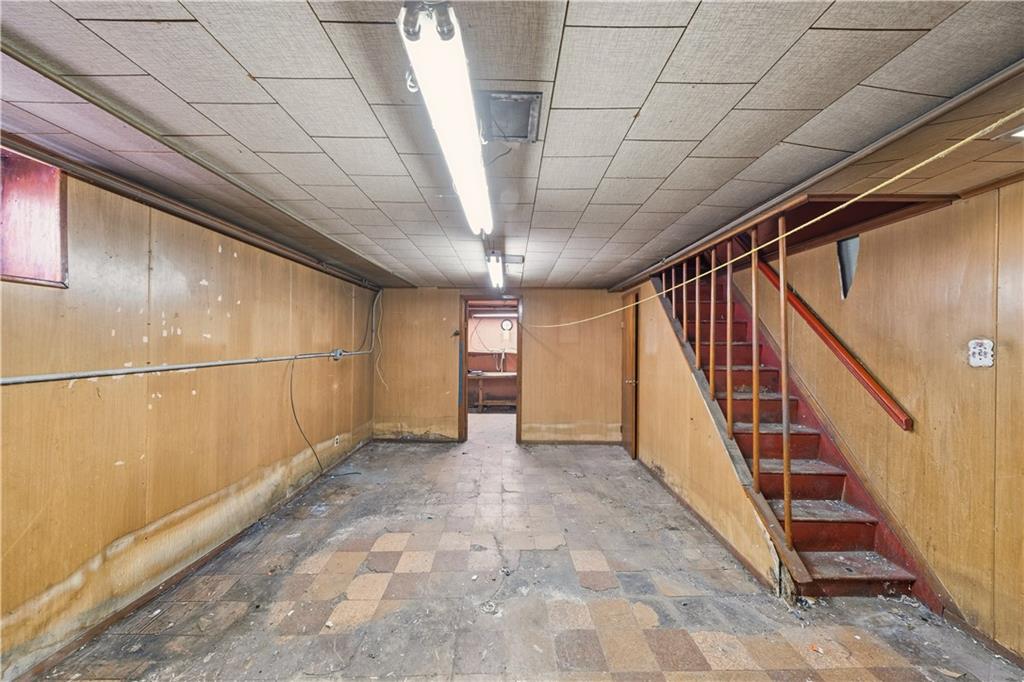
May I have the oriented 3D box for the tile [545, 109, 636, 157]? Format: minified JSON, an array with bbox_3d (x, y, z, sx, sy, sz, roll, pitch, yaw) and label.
[{"bbox_3d":[0.286,-0.803,1.316,0.304,0.020,0.300,1,-1,0],"label":"tile"}]

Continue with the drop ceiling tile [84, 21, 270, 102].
[{"bbox_3d":[-0.947,-0.820,1.013,0.304,0.020,0.300,1,-1,0],"label":"drop ceiling tile"}]

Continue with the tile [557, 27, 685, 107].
[{"bbox_3d":[0.285,-0.797,1.005,0.307,0.020,0.297,1,-1,0],"label":"tile"}]

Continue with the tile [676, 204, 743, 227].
[{"bbox_3d":[1.220,-0.774,2.098,0.304,0.020,0.306,4,-1,0],"label":"tile"}]

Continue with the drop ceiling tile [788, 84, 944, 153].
[{"bbox_3d":[1.216,-0.774,1.197,0.304,0.020,0.297,9,-1,0],"label":"drop ceiling tile"}]

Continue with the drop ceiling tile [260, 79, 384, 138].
[{"bbox_3d":[-0.631,-0.802,1.184,0.305,0.020,0.302,1,-1,0],"label":"drop ceiling tile"}]

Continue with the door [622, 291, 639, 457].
[{"bbox_3d":[1.505,0.435,4.430,0.050,2.020,0.640,0,0,5],"label":"door"}]

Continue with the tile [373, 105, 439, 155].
[{"bbox_3d":[-0.328,-0.802,1.303,0.307,0.020,0.297,1,-1,0],"label":"tile"}]

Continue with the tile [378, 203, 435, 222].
[{"bbox_3d":[-0.640,-0.802,2.100,0.304,0.020,0.297,1,-1,0],"label":"tile"}]

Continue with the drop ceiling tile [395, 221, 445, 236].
[{"bbox_3d":[-0.638,-0.798,2.395,0.298,0.020,0.300,1,-1,0],"label":"drop ceiling tile"}]

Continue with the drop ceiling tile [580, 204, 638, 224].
[{"bbox_3d":[0.586,-0.773,2.066,0.305,0.020,0.302,1,-1,0],"label":"drop ceiling tile"}]

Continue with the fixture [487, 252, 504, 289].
[{"bbox_3d":[-0.155,-0.707,3.553,0.130,0.110,1.240,1,-1,0],"label":"fixture"}]

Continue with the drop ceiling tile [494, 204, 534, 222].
[{"bbox_3d":[-0.025,-0.796,2.106,0.307,0.020,0.300,1,-1,0],"label":"drop ceiling tile"}]

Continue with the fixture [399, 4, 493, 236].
[{"bbox_3d":[-0.160,-0.664,1.281,0.125,0.131,1.221,1,-1,0],"label":"fixture"}]

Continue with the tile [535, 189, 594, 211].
[{"bbox_3d":[0.281,-0.780,1.889,0.305,0.020,0.302,1,-1,0],"label":"tile"}]

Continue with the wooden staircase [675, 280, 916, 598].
[{"bbox_3d":[1.900,0.330,2.830,0.730,2.220,1.980,0,0,0],"label":"wooden staircase"}]

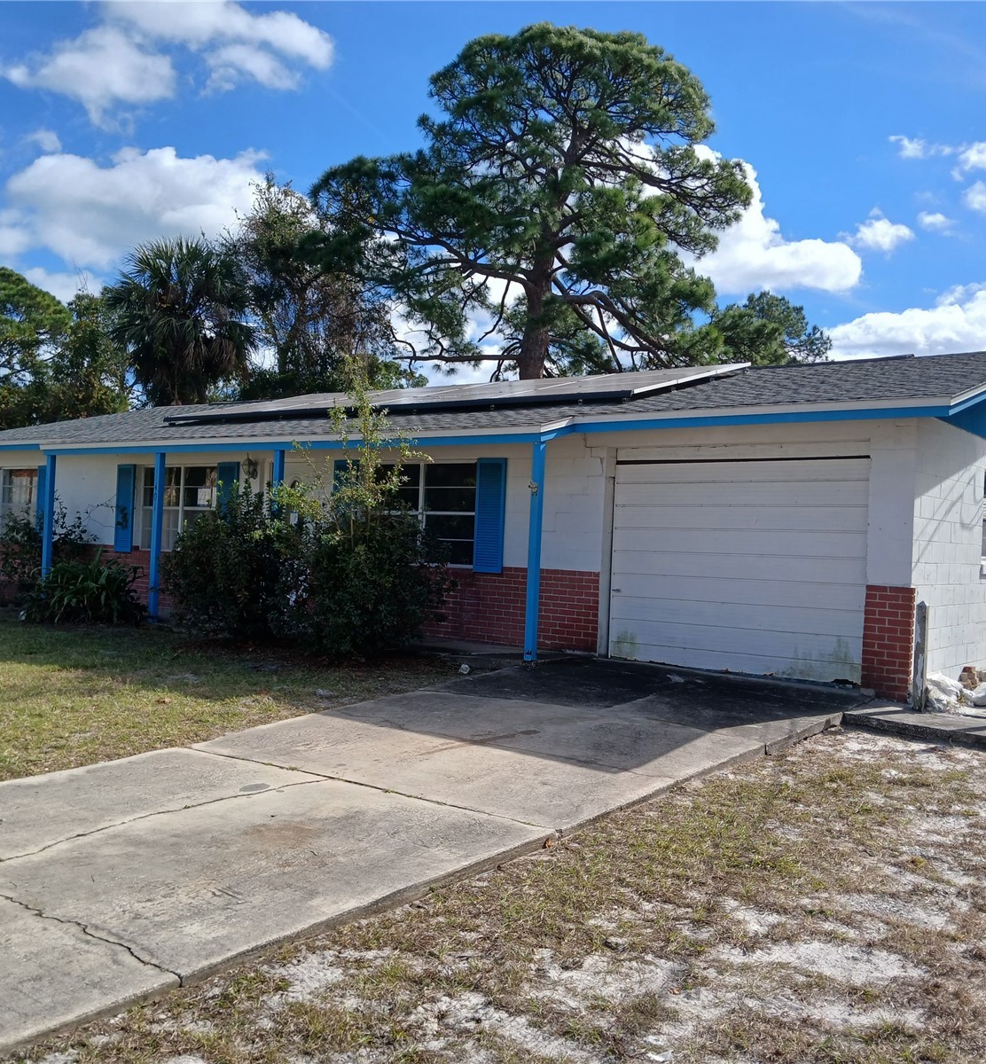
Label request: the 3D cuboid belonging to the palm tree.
[{"bbox_3d":[-9.313,-3.623,30.934,4.200,9.885,4.200,2,-1,39],"label":"palm tree"}]

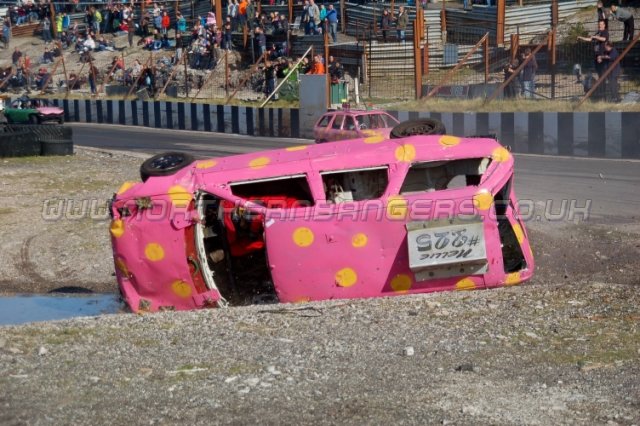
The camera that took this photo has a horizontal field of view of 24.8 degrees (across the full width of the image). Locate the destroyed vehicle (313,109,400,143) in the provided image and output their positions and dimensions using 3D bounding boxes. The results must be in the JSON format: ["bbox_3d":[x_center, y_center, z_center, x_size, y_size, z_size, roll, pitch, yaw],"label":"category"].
[{"bbox_3d":[1.470,-2.360,44.500,1.690,1.430,4.300,-3,6,-27],"label":"destroyed vehicle"}]

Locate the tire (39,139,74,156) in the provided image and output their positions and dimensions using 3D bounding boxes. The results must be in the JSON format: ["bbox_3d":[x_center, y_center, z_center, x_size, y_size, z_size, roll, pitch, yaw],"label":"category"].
[{"bbox_3d":[-8.110,-2.000,45.000,1.050,0.390,1.050,-2,5,-10],"label":"tire"}]

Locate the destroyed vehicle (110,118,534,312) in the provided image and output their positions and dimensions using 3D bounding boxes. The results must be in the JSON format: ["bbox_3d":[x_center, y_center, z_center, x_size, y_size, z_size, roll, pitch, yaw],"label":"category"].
[{"bbox_3d":[-0.072,0.208,15.058,4.420,1.720,1.460,-6,26,13],"label":"destroyed vehicle"}]

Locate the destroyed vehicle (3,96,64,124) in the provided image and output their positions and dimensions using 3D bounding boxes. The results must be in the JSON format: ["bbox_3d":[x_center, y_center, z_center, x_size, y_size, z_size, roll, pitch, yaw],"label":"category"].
[{"bbox_3d":[-15.050,-5.270,76.000,1.620,1.360,3.750,-6,7,-44],"label":"destroyed vehicle"}]

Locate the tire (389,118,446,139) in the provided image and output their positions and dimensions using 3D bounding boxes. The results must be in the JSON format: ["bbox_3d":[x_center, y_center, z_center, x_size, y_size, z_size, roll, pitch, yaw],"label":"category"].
[{"bbox_3d":[1.045,-0.810,15.450,0.590,0.180,0.590,-5,25,2],"label":"tire"}]

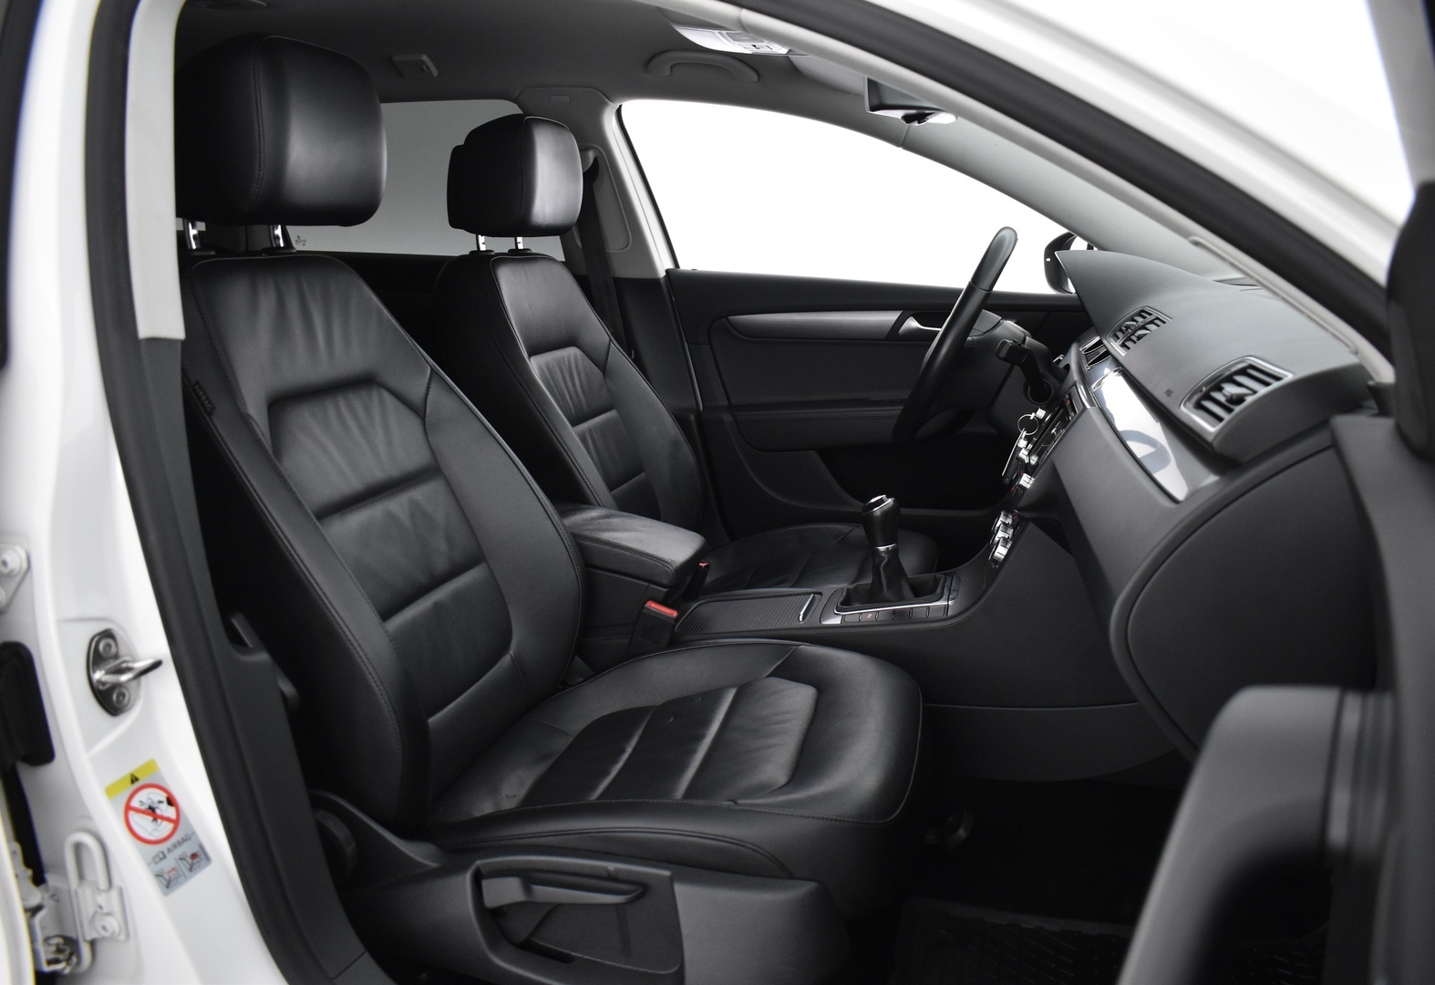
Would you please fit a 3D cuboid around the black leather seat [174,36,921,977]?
[{"bbox_3d":[-0.206,-0.005,1.266,0.880,0.980,0.540,3,13,14],"label":"black leather seat"}]

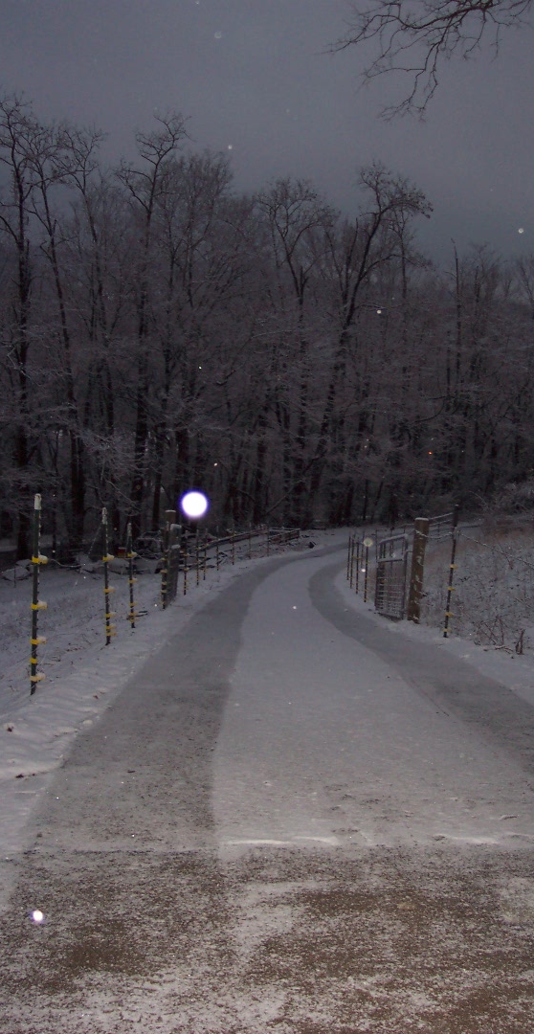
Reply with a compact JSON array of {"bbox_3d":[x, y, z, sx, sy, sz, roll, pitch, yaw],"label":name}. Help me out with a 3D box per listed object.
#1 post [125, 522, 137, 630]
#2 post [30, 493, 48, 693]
[{"bbox_3d":[-1.460,0.642,11.800,0.090,1.160,0.070,-1,5,0],"label":"post"},{"bbox_3d":[-1.352,0.450,6.450,0.095,1.190,0.070,2,5,0],"label":"post"}]

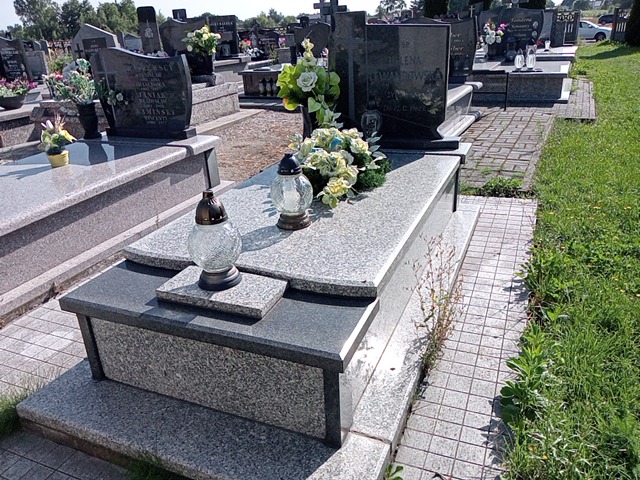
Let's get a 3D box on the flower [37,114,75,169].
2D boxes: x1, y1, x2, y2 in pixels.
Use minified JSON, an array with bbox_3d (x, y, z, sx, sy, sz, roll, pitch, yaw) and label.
[{"bbox_3d":[-1.620,-0.615,3.227,0.203,0.308,0.183,7,25,22],"label":"flower"}]

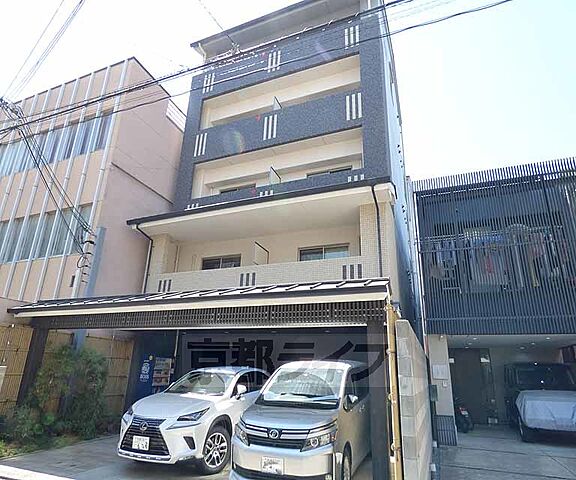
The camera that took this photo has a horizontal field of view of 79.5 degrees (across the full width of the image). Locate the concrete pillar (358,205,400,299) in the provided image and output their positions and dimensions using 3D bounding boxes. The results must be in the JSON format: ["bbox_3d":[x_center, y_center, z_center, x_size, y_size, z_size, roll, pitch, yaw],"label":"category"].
[{"bbox_3d":[2.312,0.342,8.870,0.689,2.380,0.750,-7,-20,22],"label":"concrete pillar"}]

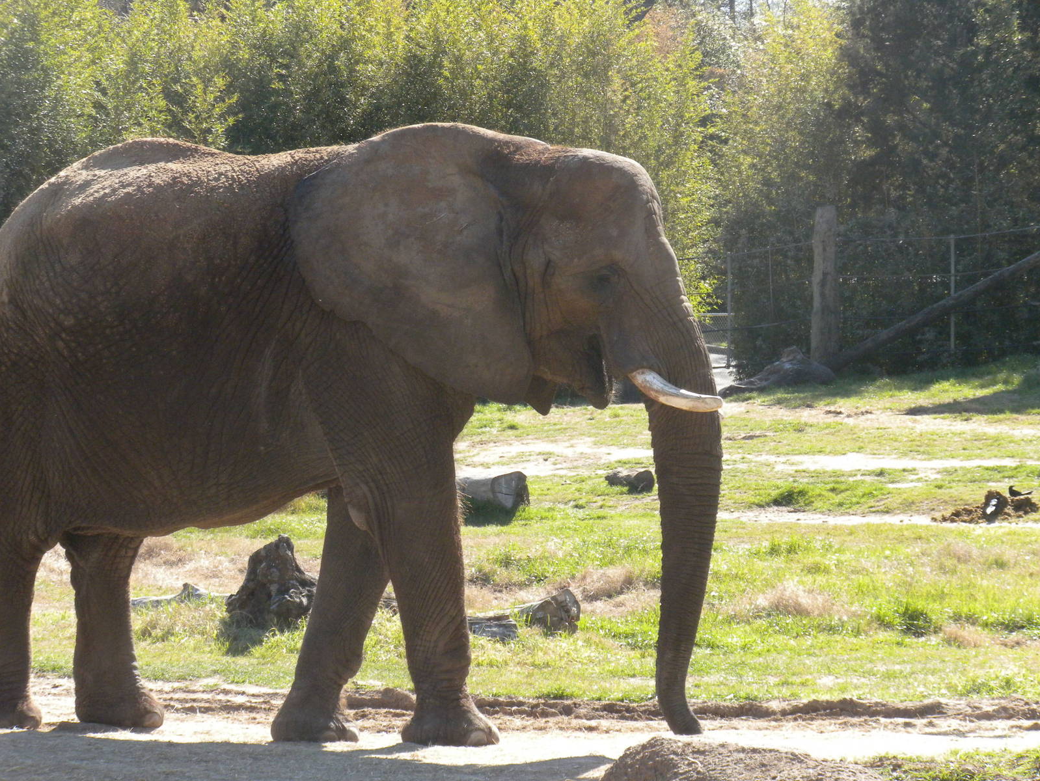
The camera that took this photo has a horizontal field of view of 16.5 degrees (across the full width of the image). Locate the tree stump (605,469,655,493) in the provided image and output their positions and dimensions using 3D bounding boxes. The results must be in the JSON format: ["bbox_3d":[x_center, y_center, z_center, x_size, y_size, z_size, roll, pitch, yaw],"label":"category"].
[{"bbox_3d":[1.016,0.836,33.000,0.460,0.210,0.360,0,1,0],"label":"tree stump"}]

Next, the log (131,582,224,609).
[{"bbox_3d":[-2.132,1.262,22.000,0.700,0.150,0.200,0,1,5],"label":"log"}]

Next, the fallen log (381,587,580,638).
[{"bbox_3d":[-0.259,1.304,20.900,1.300,0.250,0.330,1,2,22],"label":"fallen log"}]

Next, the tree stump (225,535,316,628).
[{"bbox_3d":[-1.455,1.120,21.100,0.560,0.550,0.500,0,1,0],"label":"tree stump"}]

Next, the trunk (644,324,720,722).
[{"bbox_3d":[0.687,0.564,15.000,0.330,1.740,0.320,0,1,6],"label":"trunk"}]

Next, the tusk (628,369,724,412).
[{"bbox_3d":[0.643,0.000,14.770,0.400,0.180,0.140,0,1,11],"label":"tusk"}]

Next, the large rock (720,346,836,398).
[{"bbox_3d":[3.608,-0.267,50.000,1.600,0.680,1.000,0,1,0],"label":"large rock"}]

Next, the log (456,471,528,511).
[{"bbox_3d":[-0.701,0.870,31.000,1.600,0.340,0.360,1,2,25],"label":"log"}]

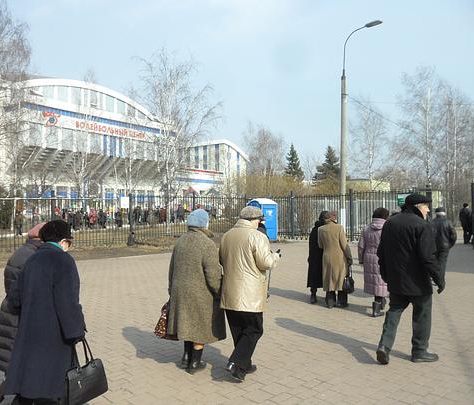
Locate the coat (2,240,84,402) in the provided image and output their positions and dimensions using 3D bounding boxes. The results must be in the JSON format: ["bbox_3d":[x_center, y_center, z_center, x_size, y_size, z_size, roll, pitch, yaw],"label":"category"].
[{"bbox_3d":[-1.408,0.863,3.080,0.570,1.130,0.470,0,0,30],"label":"coat"}]

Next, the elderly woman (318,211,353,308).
[{"bbox_3d":[1.617,0.904,6.950,0.560,1.610,0.420,0,-1,21],"label":"elderly woman"}]

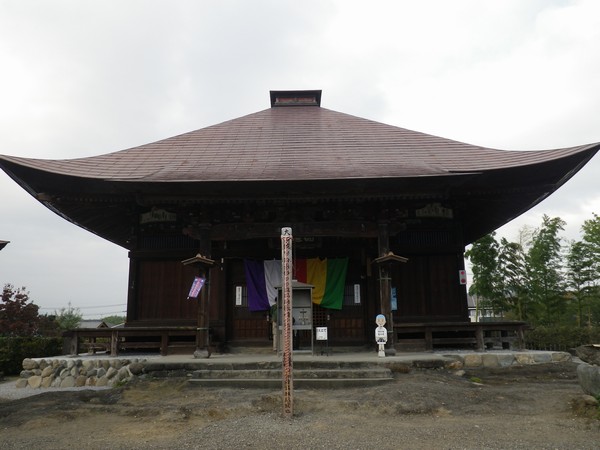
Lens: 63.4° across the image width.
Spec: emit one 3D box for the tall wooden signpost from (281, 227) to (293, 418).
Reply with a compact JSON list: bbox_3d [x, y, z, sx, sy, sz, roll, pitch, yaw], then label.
[{"bbox_3d":[-0.198,1.472,7.598,0.160,2.880,0.160,-1,-10,1],"label":"tall wooden signpost"}]

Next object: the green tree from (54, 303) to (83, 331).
[{"bbox_3d":[-11.900,5.000,24.800,1.500,2.100,1.500,-1,-10,1],"label":"green tree"}]

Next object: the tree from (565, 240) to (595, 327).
[{"bbox_3d":[12.850,2.900,22.300,1.500,4.500,1.500,-1,-10,1],"label":"tree"}]

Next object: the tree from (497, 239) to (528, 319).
[{"bbox_3d":[10.020,2.850,22.900,1.500,4.700,1.500,-1,-10,1],"label":"tree"}]

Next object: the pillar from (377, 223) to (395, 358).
[{"bbox_3d":[2.283,1.650,12.779,0.310,3.397,0.310,-1,-10,1],"label":"pillar"}]

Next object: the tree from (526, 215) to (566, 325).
[{"bbox_3d":[11.620,2.400,22.900,1.900,5.700,1.900,-1,-10,1],"label":"tree"}]

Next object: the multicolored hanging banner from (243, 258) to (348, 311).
[{"bbox_3d":[-0.126,1.904,15.563,3.402,1.729,0.150,-1,-10,1],"label":"multicolored hanging banner"}]

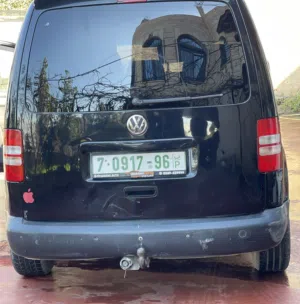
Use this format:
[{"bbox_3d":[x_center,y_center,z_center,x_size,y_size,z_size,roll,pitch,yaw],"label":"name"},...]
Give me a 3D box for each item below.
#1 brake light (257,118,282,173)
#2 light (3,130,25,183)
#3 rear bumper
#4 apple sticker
[{"bbox_3d":[0.660,-0.038,4.075,0.133,0.301,0.110,-2,8,4],"label":"brake light"},{"bbox_3d":[-0.773,0.018,4.166,0.133,0.301,0.110,-2,8,4],"label":"light"},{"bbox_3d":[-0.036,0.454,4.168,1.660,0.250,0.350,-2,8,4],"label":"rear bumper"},{"bbox_3d":[-0.675,0.248,4.126,0.062,0.080,0.006,-2,8,4],"label":"apple sticker"}]

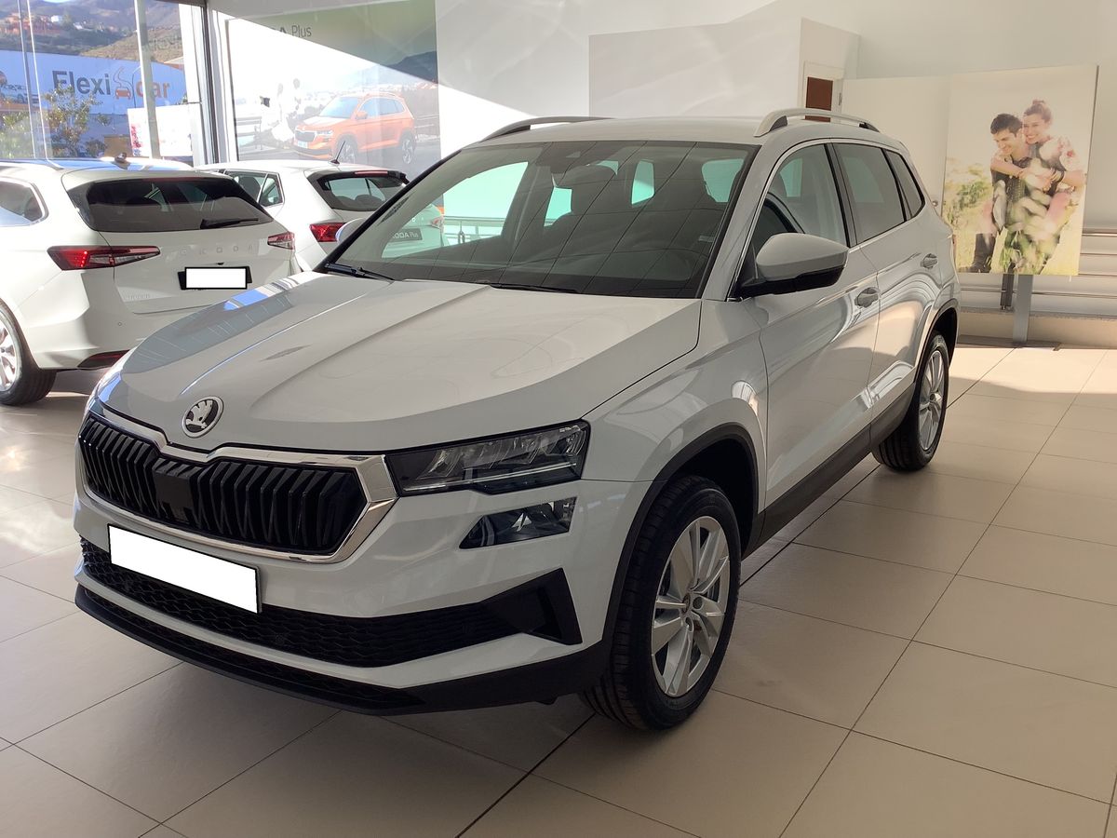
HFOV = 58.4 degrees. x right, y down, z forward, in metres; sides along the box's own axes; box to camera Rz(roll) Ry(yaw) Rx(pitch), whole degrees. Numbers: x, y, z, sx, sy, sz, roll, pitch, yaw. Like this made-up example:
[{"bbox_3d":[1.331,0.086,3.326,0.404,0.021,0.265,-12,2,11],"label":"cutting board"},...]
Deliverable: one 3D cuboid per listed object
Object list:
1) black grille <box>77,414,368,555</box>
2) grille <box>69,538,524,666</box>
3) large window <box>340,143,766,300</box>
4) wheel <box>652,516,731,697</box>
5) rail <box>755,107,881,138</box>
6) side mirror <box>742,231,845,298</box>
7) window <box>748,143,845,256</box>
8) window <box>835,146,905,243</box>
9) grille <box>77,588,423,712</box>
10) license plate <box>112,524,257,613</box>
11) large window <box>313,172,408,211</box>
[{"bbox_3d":[-0.840,0.155,2.301,1.000,0.200,0.140,8,17,32],"label":"black grille"},{"bbox_3d":[-0.807,0.365,2.403,1.500,0.150,0.270,8,17,32],"label":"grille"},{"bbox_3d":[-0.073,-0.707,3.320,1.420,0.100,0.830,8,48,32],"label":"large window"},{"bbox_3d":[0.294,0.478,2.641,0.170,0.470,0.470,8,17,32],"label":"wheel"},{"bbox_3d":[1.051,-1.147,3.919,0.070,0.100,1.480,8,17,32],"label":"rail"},{"bbox_3d":[0.680,-0.454,2.874,0.240,0.165,0.180,8,17,32],"label":"side mirror"},{"bbox_3d":[0.777,-0.700,3.310,0.060,0.430,1.010,-17,3,36],"label":"window"},{"bbox_3d":[1.249,-0.916,4.046,0.060,0.400,0.760,-17,3,36],"label":"window"},{"bbox_3d":[-0.838,0.514,2.390,1.260,0.090,0.150,8,17,32],"label":"grille"},{"bbox_3d":[-0.870,0.341,2.297,0.520,0.110,0.025,8,16,32],"label":"license plate"},{"bbox_3d":[-1.822,-2.107,9.300,1.180,0.440,0.080,-17,-13,-48],"label":"large window"}]

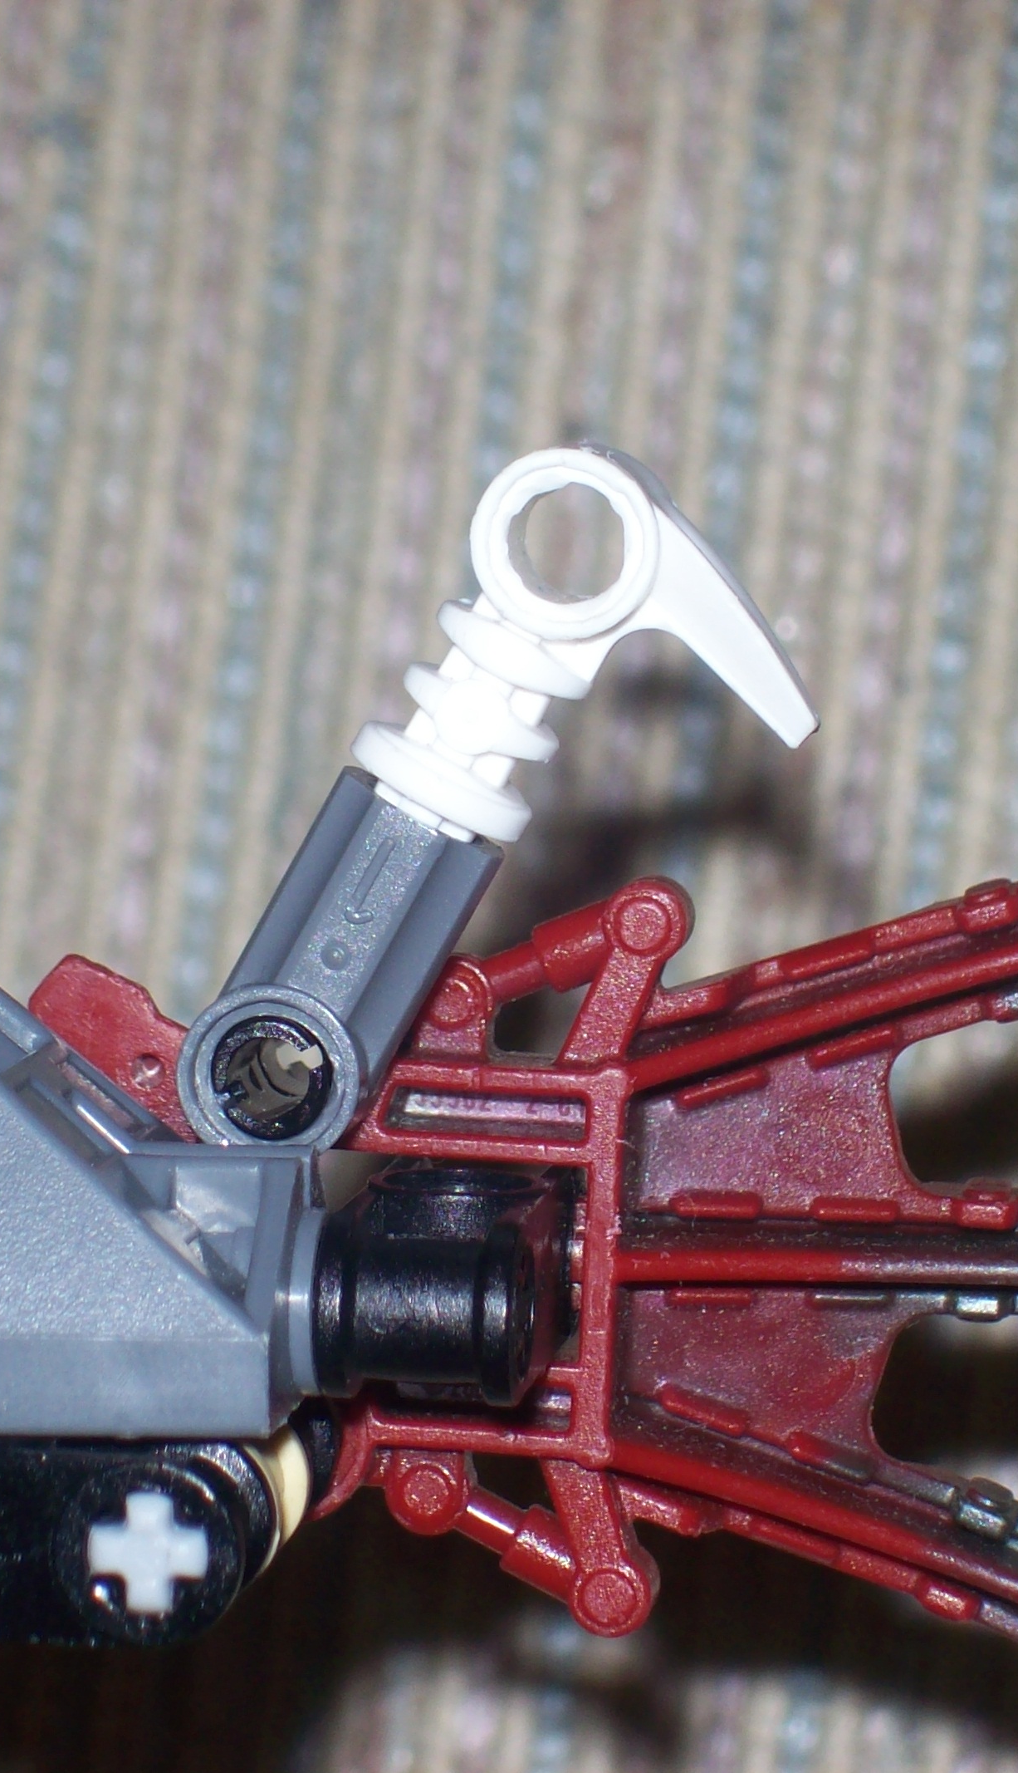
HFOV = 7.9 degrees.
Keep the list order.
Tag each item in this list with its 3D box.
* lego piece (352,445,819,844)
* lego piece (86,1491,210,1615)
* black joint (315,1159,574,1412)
[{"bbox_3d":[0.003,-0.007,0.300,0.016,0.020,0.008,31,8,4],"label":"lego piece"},{"bbox_3d":[-0.013,0.026,0.303,0.005,0.005,0.016,2,5,8],"label":"lego piece"},{"bbox_3d":[-0.002,0.016,0.300,0.008,0.008,0.024,2,5,8],"label":"black joint"}]

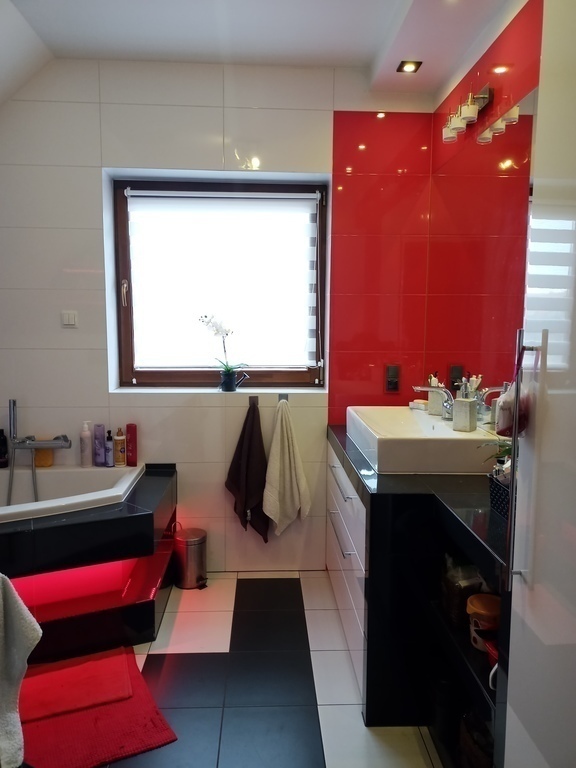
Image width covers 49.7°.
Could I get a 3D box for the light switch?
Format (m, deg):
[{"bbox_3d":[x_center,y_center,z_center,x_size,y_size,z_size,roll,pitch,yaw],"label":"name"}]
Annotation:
[{"bbox_3d":[-1.093,-0.322,3.111,0.085,0.087,0.013,0,7,-3],"label":"light switch"}]

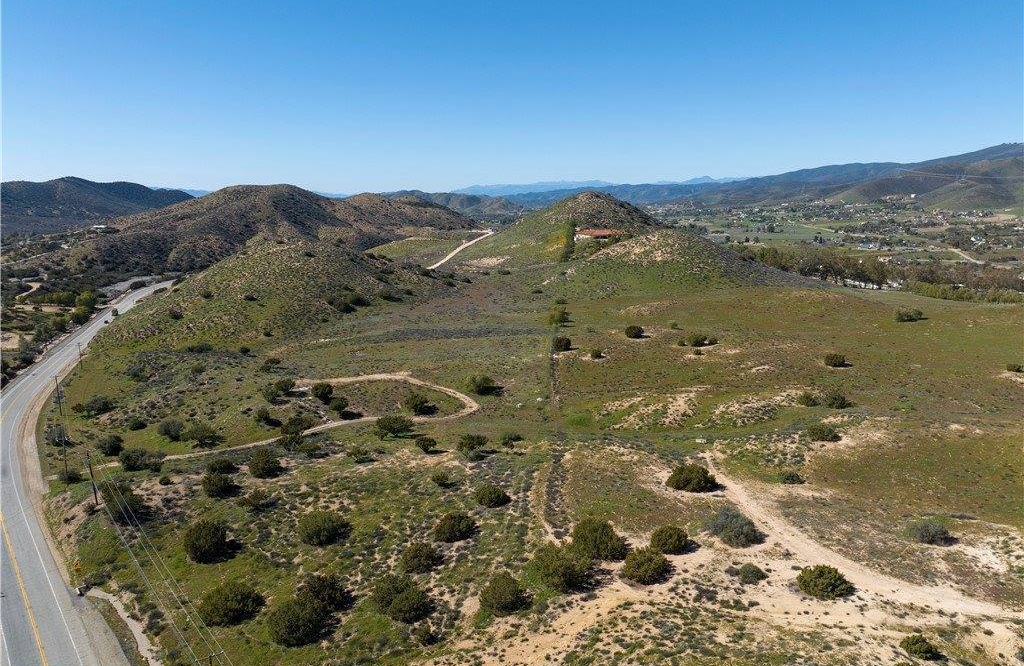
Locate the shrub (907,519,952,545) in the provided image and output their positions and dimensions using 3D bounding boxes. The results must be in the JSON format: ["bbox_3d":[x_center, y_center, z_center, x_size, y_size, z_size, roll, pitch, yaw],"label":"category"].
[{"bbox_3d":[56.510,26.940,96.010,5.680,3.060,4.830,7,13,32],"label":"shrub"}]

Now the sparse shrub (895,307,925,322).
[{"bbox_3d":[150.500,-7.350,268.180,9.540,5.080,8.580,6,12,29],"label":"sparse shrub"}]

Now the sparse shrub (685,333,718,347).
[{"bbox_3d":[55.870,1.990,208.590,9.120,3.820,6.840,3,11,15],"label":"sparse shrub"}]

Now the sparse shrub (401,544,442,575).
[{"bbox_3d":[-11.770,28.700,90.290,4.580,3.730,4.120,-2,11,-8],"label":"sparse shrub"}]

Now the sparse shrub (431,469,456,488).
[{"bbox_3d":[-11.440,23.960,116.790,3.620,3.110,3.260,-1,11,-6],"label":"sparse shrub"}]

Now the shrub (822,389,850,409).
[{"bbox_3d":[70.450,14.270,153.990,5.640,4.170,5.080,5,12,25],"label":"shrub"}]

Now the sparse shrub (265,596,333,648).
[{"bbox_3d":[-25.450,33.310,84.160,6.910,5.540,6.210,0,11,0],"label":"sparse shrub"}]

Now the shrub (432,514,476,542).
[{"bbox_3d":[-7.970,26.500,96.630,5.450,3.690,4.900,-1,11,-5],"label":"shrub"}]

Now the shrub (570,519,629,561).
[{"bbox_3d":[12.170,27.960,98.440,7.700,3.890,6.930,1,11,7],"label":"shrub"}]

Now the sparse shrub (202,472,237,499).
[{"bbox_3d":[-47.660,24.850,115.370,5.040,3.890,4.540,-5,12,-23],"label":"sparse shrub"}]

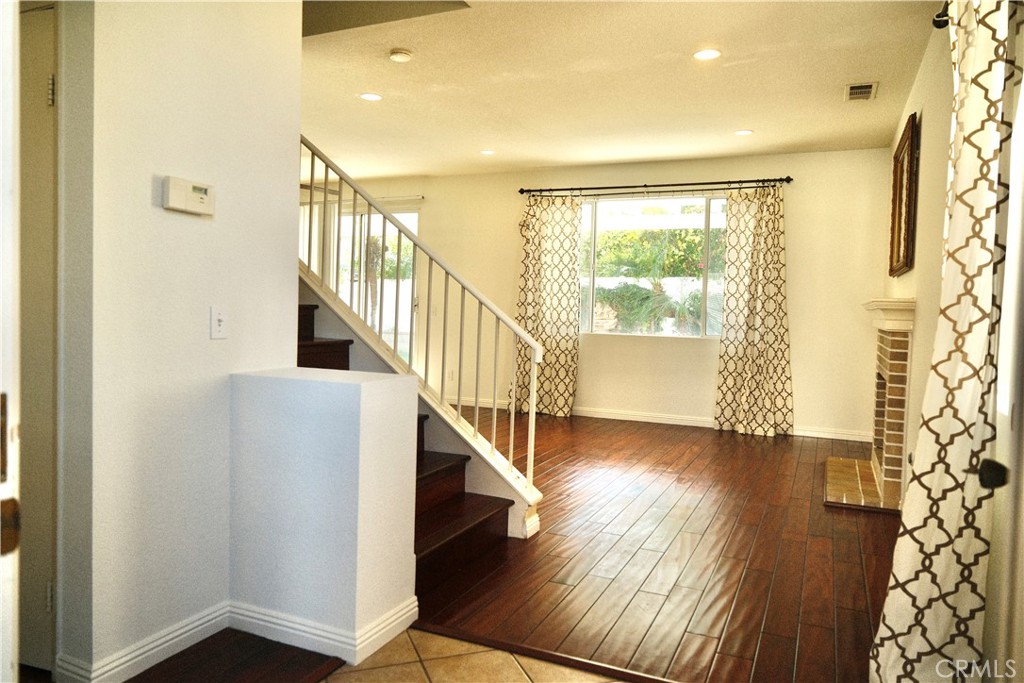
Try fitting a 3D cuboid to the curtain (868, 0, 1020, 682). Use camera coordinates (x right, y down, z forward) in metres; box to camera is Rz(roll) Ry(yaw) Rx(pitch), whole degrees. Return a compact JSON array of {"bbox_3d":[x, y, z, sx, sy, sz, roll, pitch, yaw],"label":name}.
[{"bbox_3d":[1.355,-0.134,2.165,0.276,2.445,0.804,3,3,25],"label":"curtain"}]

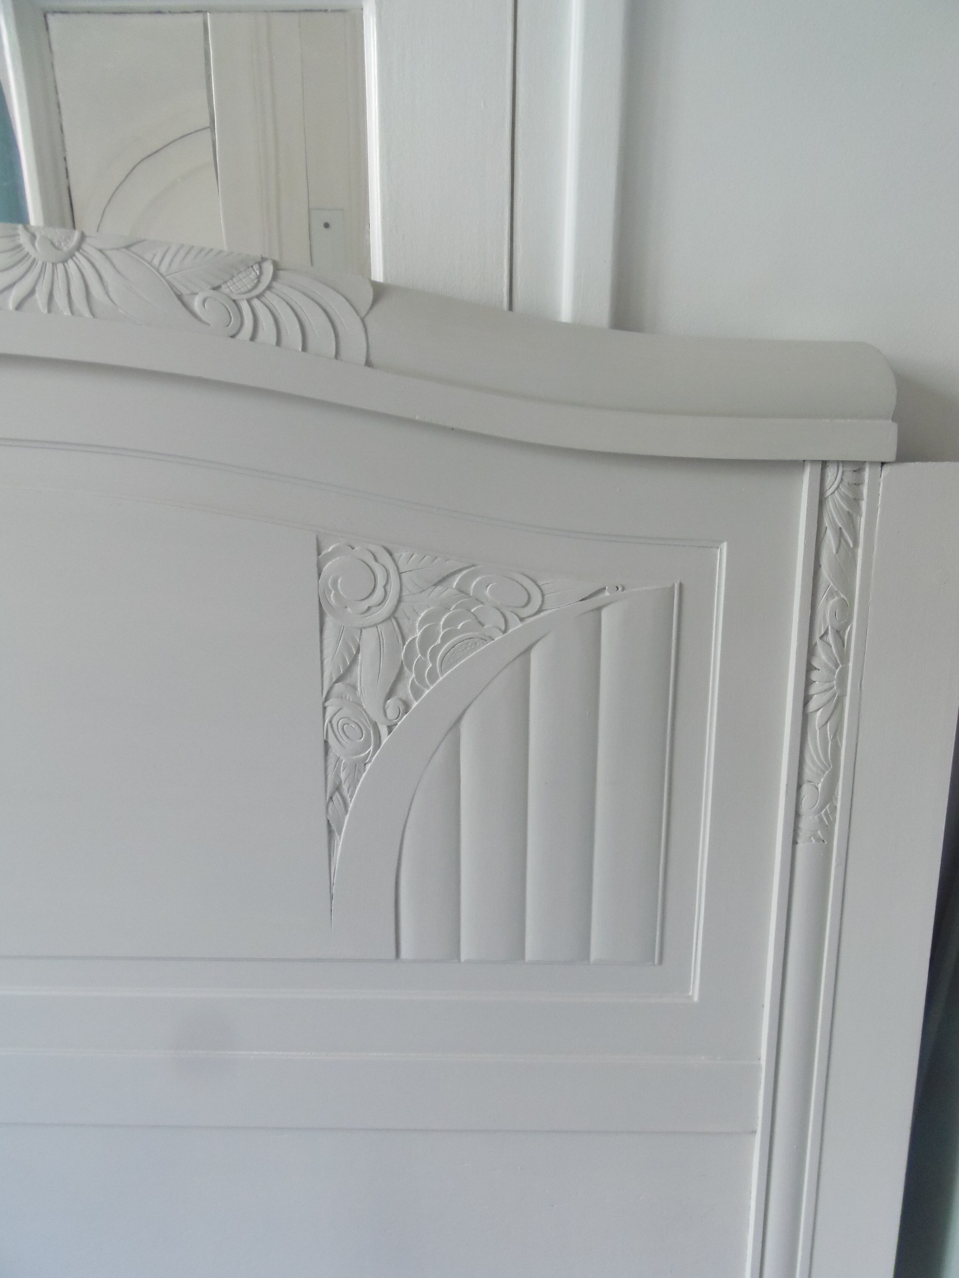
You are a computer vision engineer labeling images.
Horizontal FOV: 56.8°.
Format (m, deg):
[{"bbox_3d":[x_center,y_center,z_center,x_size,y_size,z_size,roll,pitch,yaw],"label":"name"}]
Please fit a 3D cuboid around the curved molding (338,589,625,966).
[{"bbox_3d":[-0.006,0.121,0.744,0.248,0.325,0.025,0,11,1],"label":"curved molding"}]

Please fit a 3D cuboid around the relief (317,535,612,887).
[{"bbox_3d":[-0.014,0.067,0.734,0.232,0.306,0.022,0,11,1],"label":"relief"}]

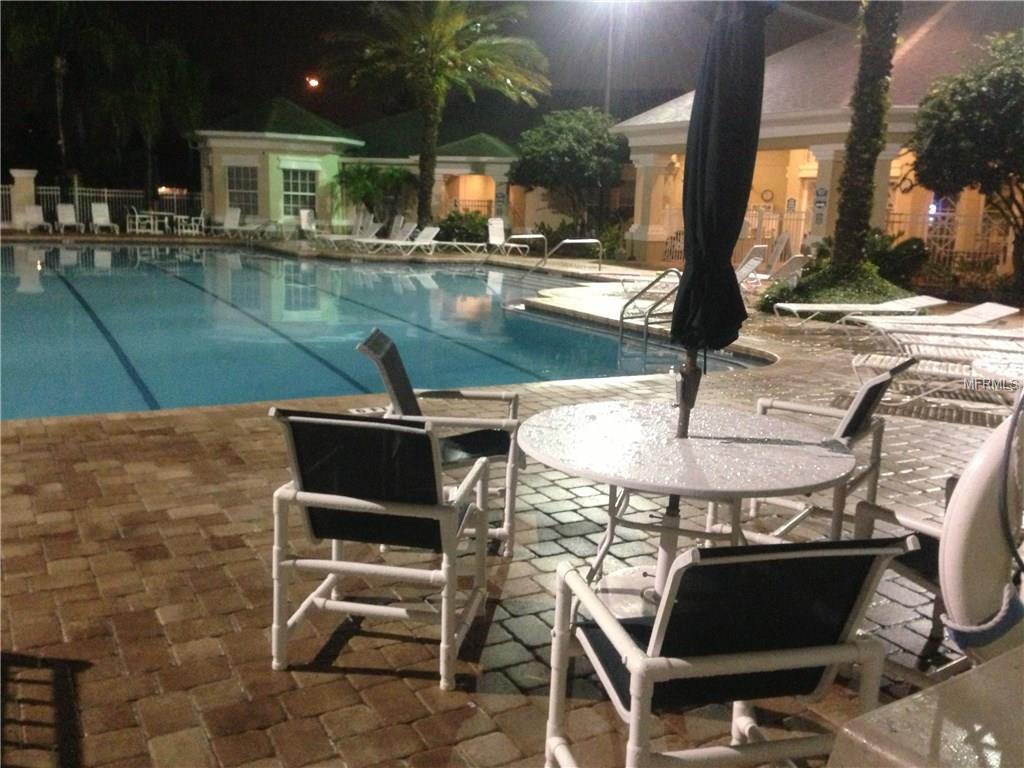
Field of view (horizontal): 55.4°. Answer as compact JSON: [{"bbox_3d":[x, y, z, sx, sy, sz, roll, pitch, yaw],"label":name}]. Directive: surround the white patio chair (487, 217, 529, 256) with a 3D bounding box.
[{"bbox_3d":[-0.137,-4.069,27.127,0.650,0.980,1.700,-7,14,-39],"label":"white patio chair"}]

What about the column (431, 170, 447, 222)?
[{"bbox_3d":[-3.067,-7.707,41.310,0.650,2.500,0.650,2,11,0],"label":"column"}]

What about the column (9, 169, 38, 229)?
[{"bbox_3d":[-15.773,-6.003,31.545,0.850,1.920,0.850,-3,12,-24],"label":"column"}]

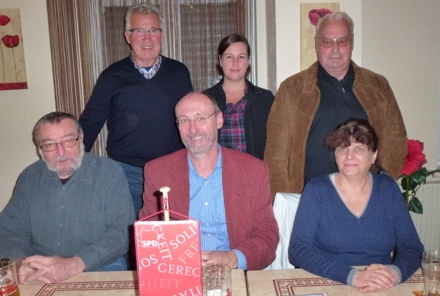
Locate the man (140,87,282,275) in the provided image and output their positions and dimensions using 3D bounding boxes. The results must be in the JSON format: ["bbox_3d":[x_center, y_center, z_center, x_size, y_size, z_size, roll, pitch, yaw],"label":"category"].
[{"bbox_3d":[-0.055,0.460,1.380,0.580,1.320,0.740,-2,9,0],"label":"man"}]

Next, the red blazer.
[{"bbox_3d":[-0.050,0.300,1.465,0.550,0.610,0.420,-2,9,0],"label":"red blazer"}]

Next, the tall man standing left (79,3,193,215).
[{"bbox_3d":[-0.385,0.190,1.930,0.580,1.760,0.360,-3,9,-9],"label":"tall man standing left"}]

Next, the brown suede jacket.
[{"bbox_3d":[0.563,-0.040,1.860,0.670,0.720,0.350,0,9,10],"label":"brown suede jacket"}]

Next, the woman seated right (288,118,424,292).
[{"bbox_3d":[0.470,0.520,1.360,0.520,1.230,0.700,0,9,10],"label":"woman seated right"}]

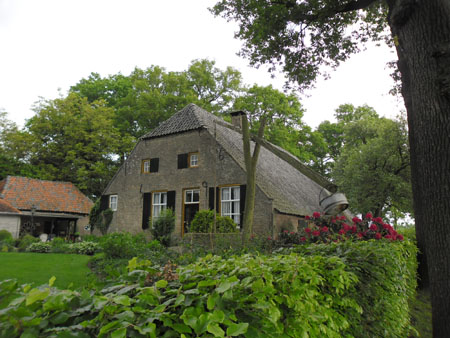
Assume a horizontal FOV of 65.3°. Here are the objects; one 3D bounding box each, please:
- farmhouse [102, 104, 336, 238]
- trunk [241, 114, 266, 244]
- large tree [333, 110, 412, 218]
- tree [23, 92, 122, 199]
[{"bbox_3d":[1.759,0.967,24.697,11.500,8.400,17.200,-7,-13,32],"label":"farmhouse"},{"bbox_3d":[0.781,0.304,9.628,0.720,3.785,0.420,0,-11,0],"label":"trunk"},{"bbox_3d":[10.917,0.490,25.414,6.195,9.970,6.195,0,-11,0],"label":"large tree"},{"bbox_3d":[-13.467,-0.454,30.659,8.815,13.263,8.374,0,-11,0],"label":"tree"}]

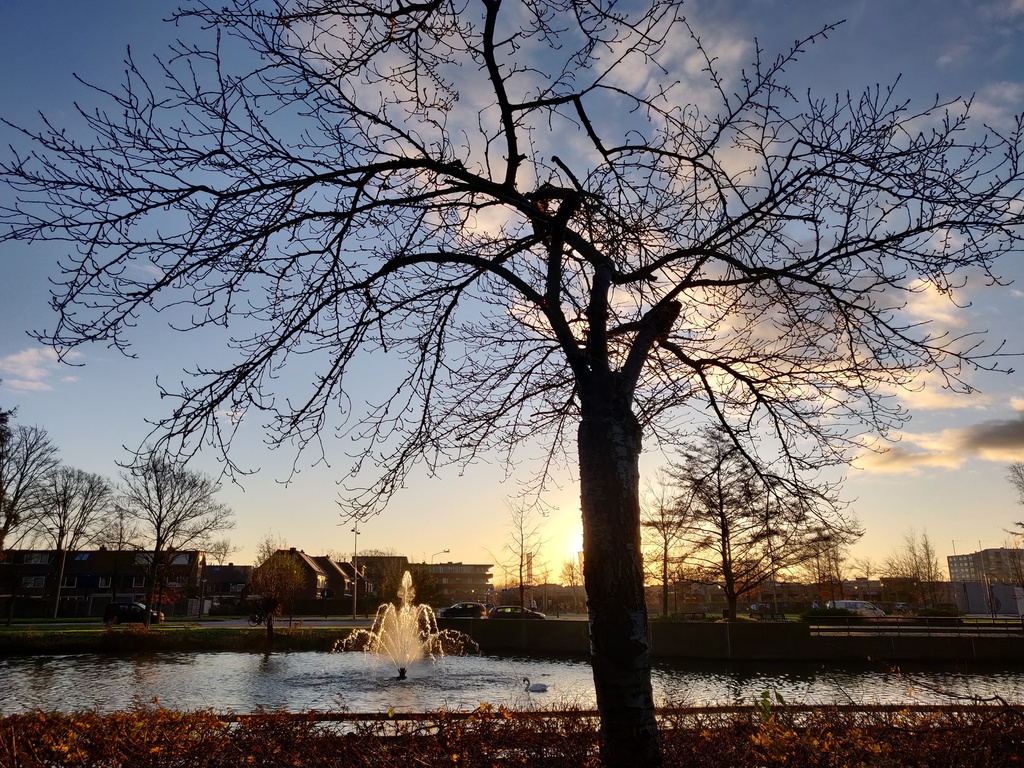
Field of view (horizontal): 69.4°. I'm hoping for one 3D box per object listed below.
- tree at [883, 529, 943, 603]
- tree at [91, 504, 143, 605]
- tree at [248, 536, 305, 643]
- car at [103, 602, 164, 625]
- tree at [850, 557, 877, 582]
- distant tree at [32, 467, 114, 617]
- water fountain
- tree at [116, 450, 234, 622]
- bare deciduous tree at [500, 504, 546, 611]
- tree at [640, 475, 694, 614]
[{"bbox_3d":[54.683,25.117,100.991,8.190,10.610,8.030,0,-16,0],"label":"tree"},{"bbox_3d":[-39.077,17.191,73.095,5.140,10.500,5.040,0,-16,0],"label":"tree"},{"bbox_3d":[-14.877,12.983,46.732,3.540,6.570,3.470,0,-16,0],"label":"tree"},{"bbox_3d":[-29.576,17.946,57.786,4.050,1.560,1.750,0,-16,0],"label":"car"},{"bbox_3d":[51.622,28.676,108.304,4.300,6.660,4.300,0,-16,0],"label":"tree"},{"bbox_3d":[-42.539,15.123,71.633,7.600,14.390,7.600,0,-16,0],"label":"distant tree"},{"bbox_3d":[-4.563,10.199,31.400,5.900,4.380,5.900,0,-16,0],"label":"water fountain"},{"bbox_3d":[-24.845,11.382,54.495,8.200,12.540,8.200,0,-16,0],"label":"tree"},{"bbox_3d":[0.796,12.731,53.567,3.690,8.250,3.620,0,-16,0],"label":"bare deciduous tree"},{"bbox_3d":[12.896,13.160,61.768,4.670,11.950,4.580,0,-16,0],"label":"tree"}]

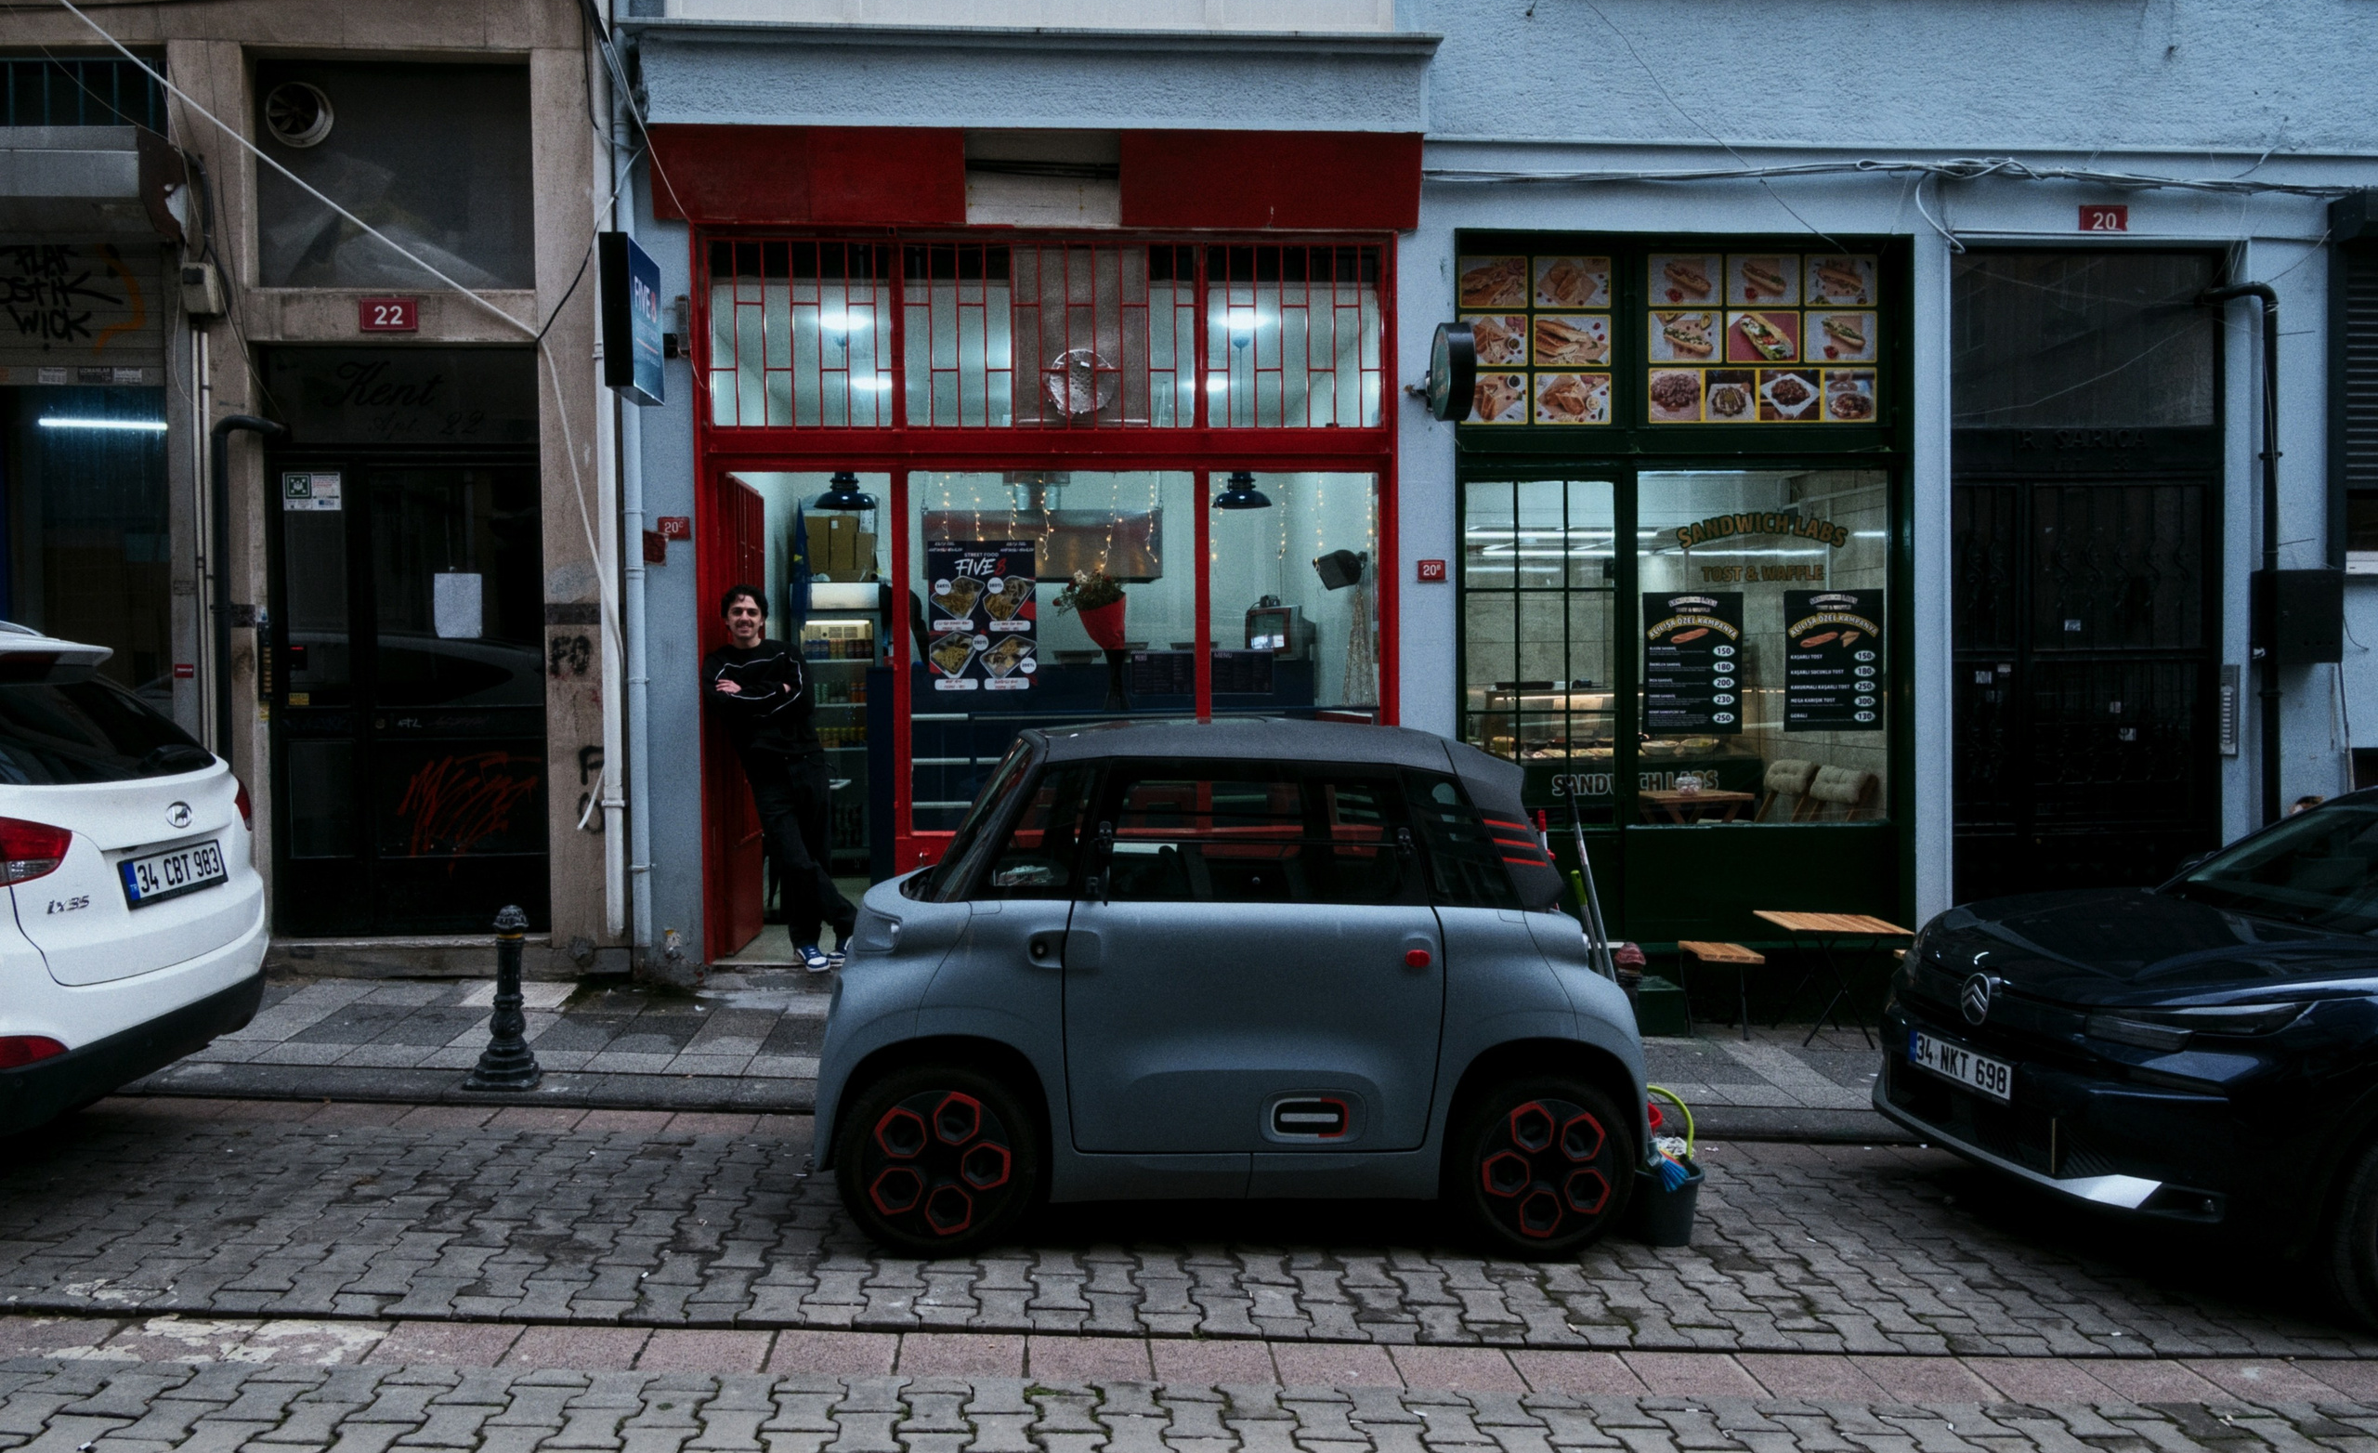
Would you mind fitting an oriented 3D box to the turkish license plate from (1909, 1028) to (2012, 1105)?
[{"bbox_3d":[2.446,1.077,5.040,0.020,0.112,0.520,3,1,-8],"label":"turkish license plate"}]

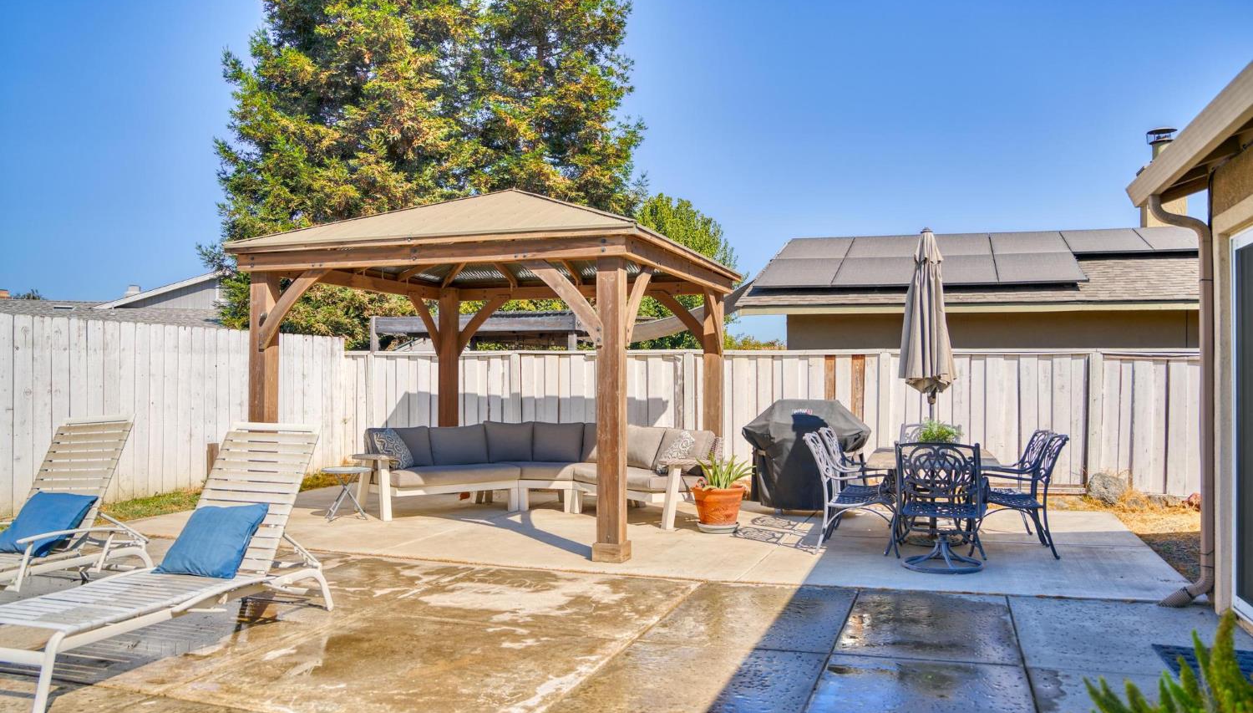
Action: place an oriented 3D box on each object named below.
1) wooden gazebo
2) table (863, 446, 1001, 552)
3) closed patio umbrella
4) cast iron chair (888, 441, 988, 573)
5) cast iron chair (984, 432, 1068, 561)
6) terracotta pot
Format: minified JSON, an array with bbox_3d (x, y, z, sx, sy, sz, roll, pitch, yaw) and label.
[{"bbox_3d":[-1.116,-0.027,8.851,3.720,3.180,3.600,0,-1,20],"label":"wooden gazebo"},{"bbox_3d":[2.593,1.204,7.678,1.040,0.715,1.780,0,-1,17],"label":"table"},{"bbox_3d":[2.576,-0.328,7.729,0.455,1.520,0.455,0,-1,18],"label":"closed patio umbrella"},{"bbox_3d":[2.299,1.074,6.641,0.650,0.930,0.690,0,-1,20],"label":"cast iron chair"},{"bbox_3d":[3.114,1.086,7.271,0.700,0.940,0.620,0,-1,18],"label":"cast iron chair"},{"bbox_3d":[0.823,1.362,8.105,0.475,0.375,0.475,0,-1,6],"label":"terracotta pot"}]

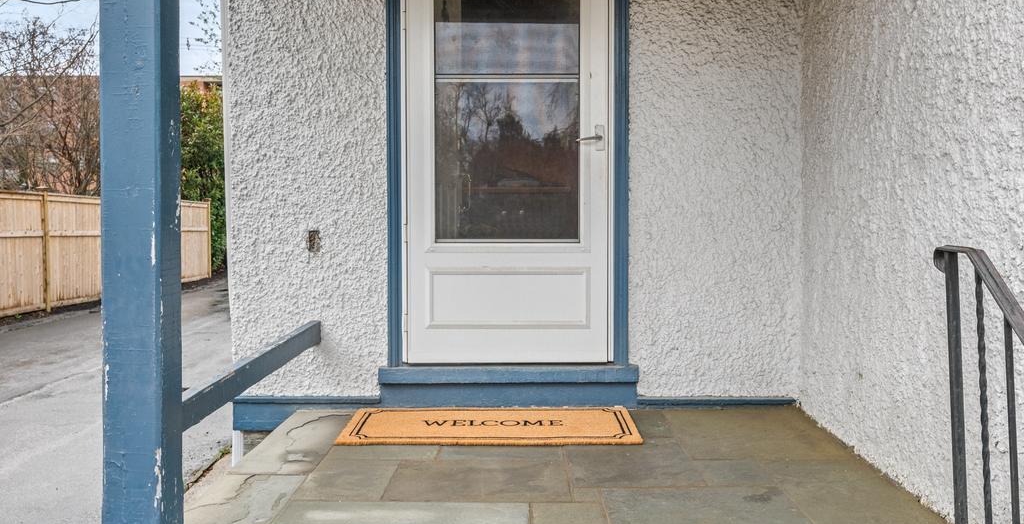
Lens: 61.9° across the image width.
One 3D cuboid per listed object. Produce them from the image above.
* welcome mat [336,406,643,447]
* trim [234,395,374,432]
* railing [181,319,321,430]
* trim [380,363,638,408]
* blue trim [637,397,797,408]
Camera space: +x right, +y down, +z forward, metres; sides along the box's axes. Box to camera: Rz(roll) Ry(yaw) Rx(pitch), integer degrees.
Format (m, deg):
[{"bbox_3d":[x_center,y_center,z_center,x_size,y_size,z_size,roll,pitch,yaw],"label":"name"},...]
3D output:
[{"bbox_3d":[-0.079,0.620,3.245,1.090,0.020,0.460,0,2,1],"label":"welcome mat"},{"bbox_3d":[-0.854,0.630,3.540,0.610,0.150,0.045,0,2,1],"label":"trim"},{"bbox_3d":[-0.832,0.345,2.817,0.042,0.090,1.430,0,4,1],"label":"railing"},{"bbox_3d":[-0.012,0.516,3.530,1.060,0.175,0.100,0,2,1],"label":"trim"},{"bbox_3d":[0.847,0.581,3.530,0.665,0.050,0.035,0,2,1],"label":"blue trim"}]

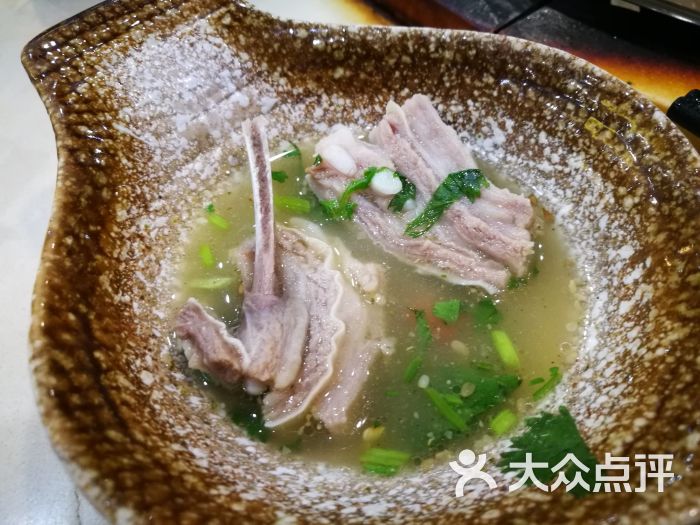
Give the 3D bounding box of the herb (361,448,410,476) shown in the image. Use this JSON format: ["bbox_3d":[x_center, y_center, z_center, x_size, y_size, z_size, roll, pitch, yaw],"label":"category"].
[{"bbox_3d":[0.011,0.066,0.180,0.017,0.006,0.009,4,55,3],"label":"herb"}]

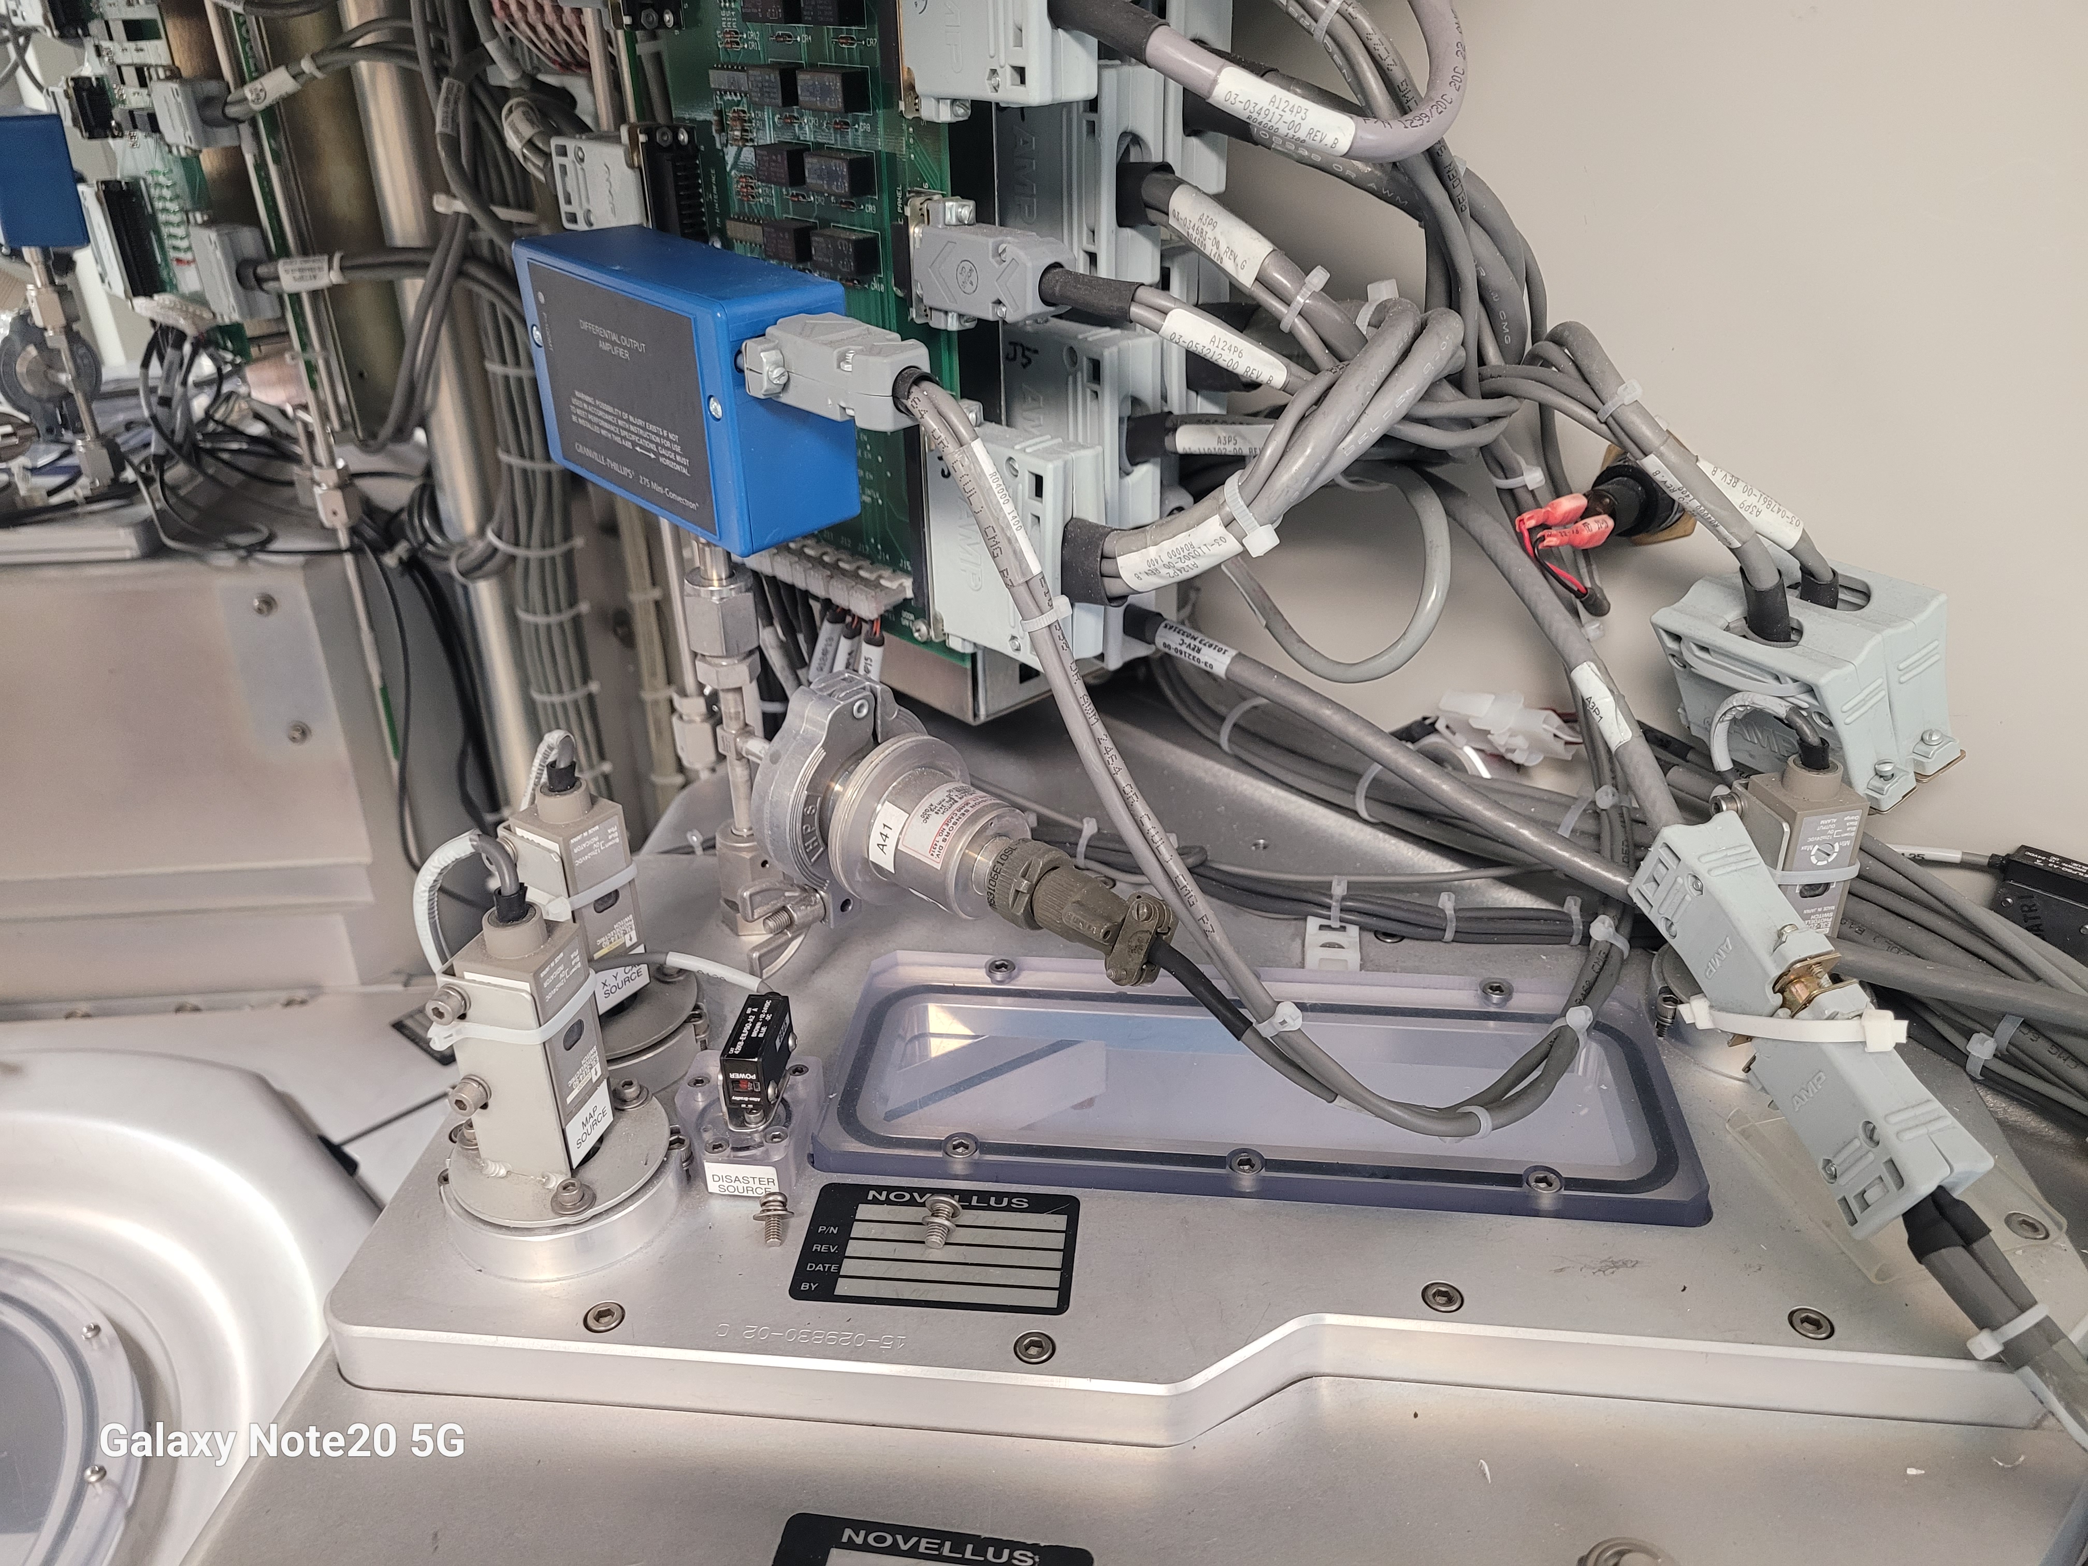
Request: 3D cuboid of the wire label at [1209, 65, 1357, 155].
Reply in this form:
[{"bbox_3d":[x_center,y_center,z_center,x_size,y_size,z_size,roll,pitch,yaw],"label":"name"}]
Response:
[{"bbox_3d":[0.053,-0.149,0.348,0.033,0.009,0.007,22,40,11],"label":"wire label"}]

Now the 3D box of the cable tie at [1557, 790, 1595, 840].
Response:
[{"bbox_3d":[0.189,0.011,0.552,0.005,0.026,0.024,26,8,39],"label":"cable tie"}]

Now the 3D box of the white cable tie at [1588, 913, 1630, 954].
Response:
[{"bbox_3d":[0.171,0.045,0.473,0.015,0.013,0.007,16,61,20],"label":"white cable tie"}]

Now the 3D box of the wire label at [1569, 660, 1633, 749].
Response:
[{"bbox_3d":[0.143,-0.020,0.402,0.007,0.009,0.024,8,49,-46],"label":"wire label"}]

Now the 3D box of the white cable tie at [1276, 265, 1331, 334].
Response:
[{"bbox_3d":[0.066,-0.123,0.398,0.006,0.017,0.011,35,20,12],"label":"white cable tie"}]

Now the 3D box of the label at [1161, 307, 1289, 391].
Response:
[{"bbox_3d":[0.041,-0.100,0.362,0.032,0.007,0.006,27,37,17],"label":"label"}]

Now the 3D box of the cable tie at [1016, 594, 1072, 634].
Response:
[{"bbox_3d":[0.000,-0.045,0.412,0.015,0.004,0.009,-25,29,3],"label":"cable tie"}]

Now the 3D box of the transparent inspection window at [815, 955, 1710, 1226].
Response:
[{"bbox_3d":[0.055,0.077,0.417,0.216,0.008,0.083,2,31,5],"label":"transparent inspection window"}]

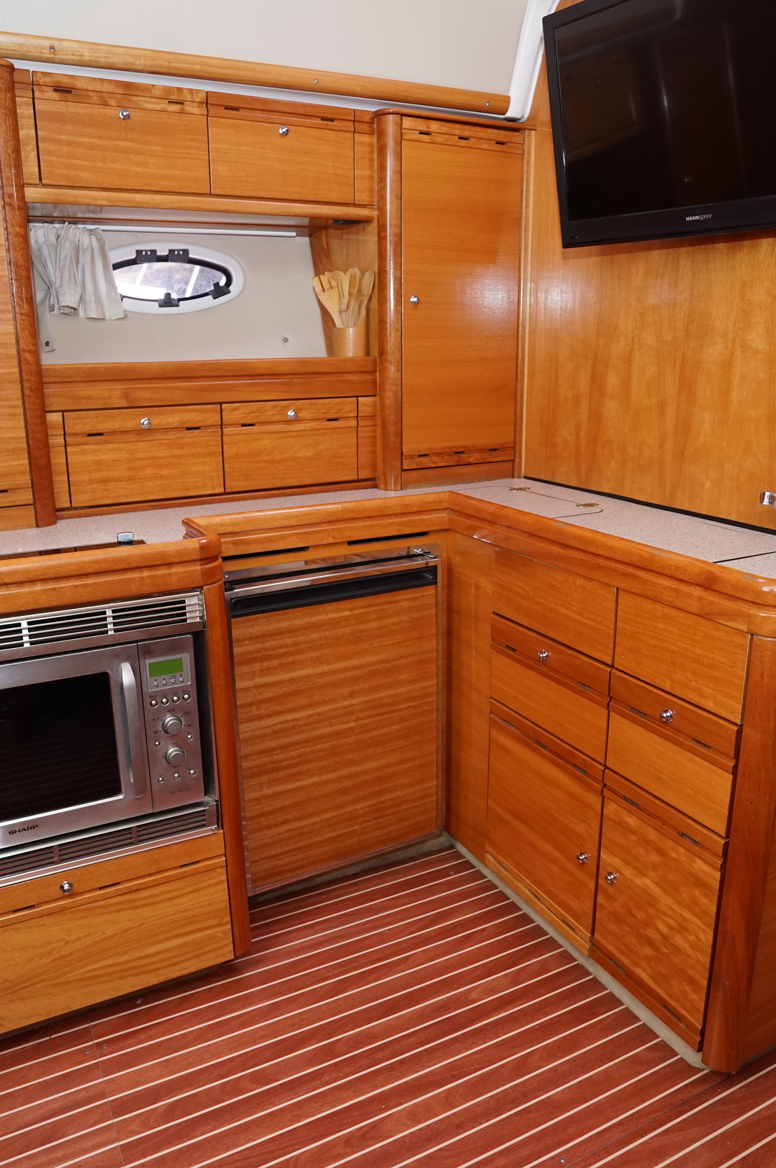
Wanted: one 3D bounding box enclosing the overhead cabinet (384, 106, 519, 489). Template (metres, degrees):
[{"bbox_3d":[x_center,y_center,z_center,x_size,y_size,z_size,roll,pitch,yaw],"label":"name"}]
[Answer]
[{"bbox_3d":[0.105,-0.723,2.233,0.406,0.858,0.340,-8,17,-24],"label":"overhead cabinet"}]

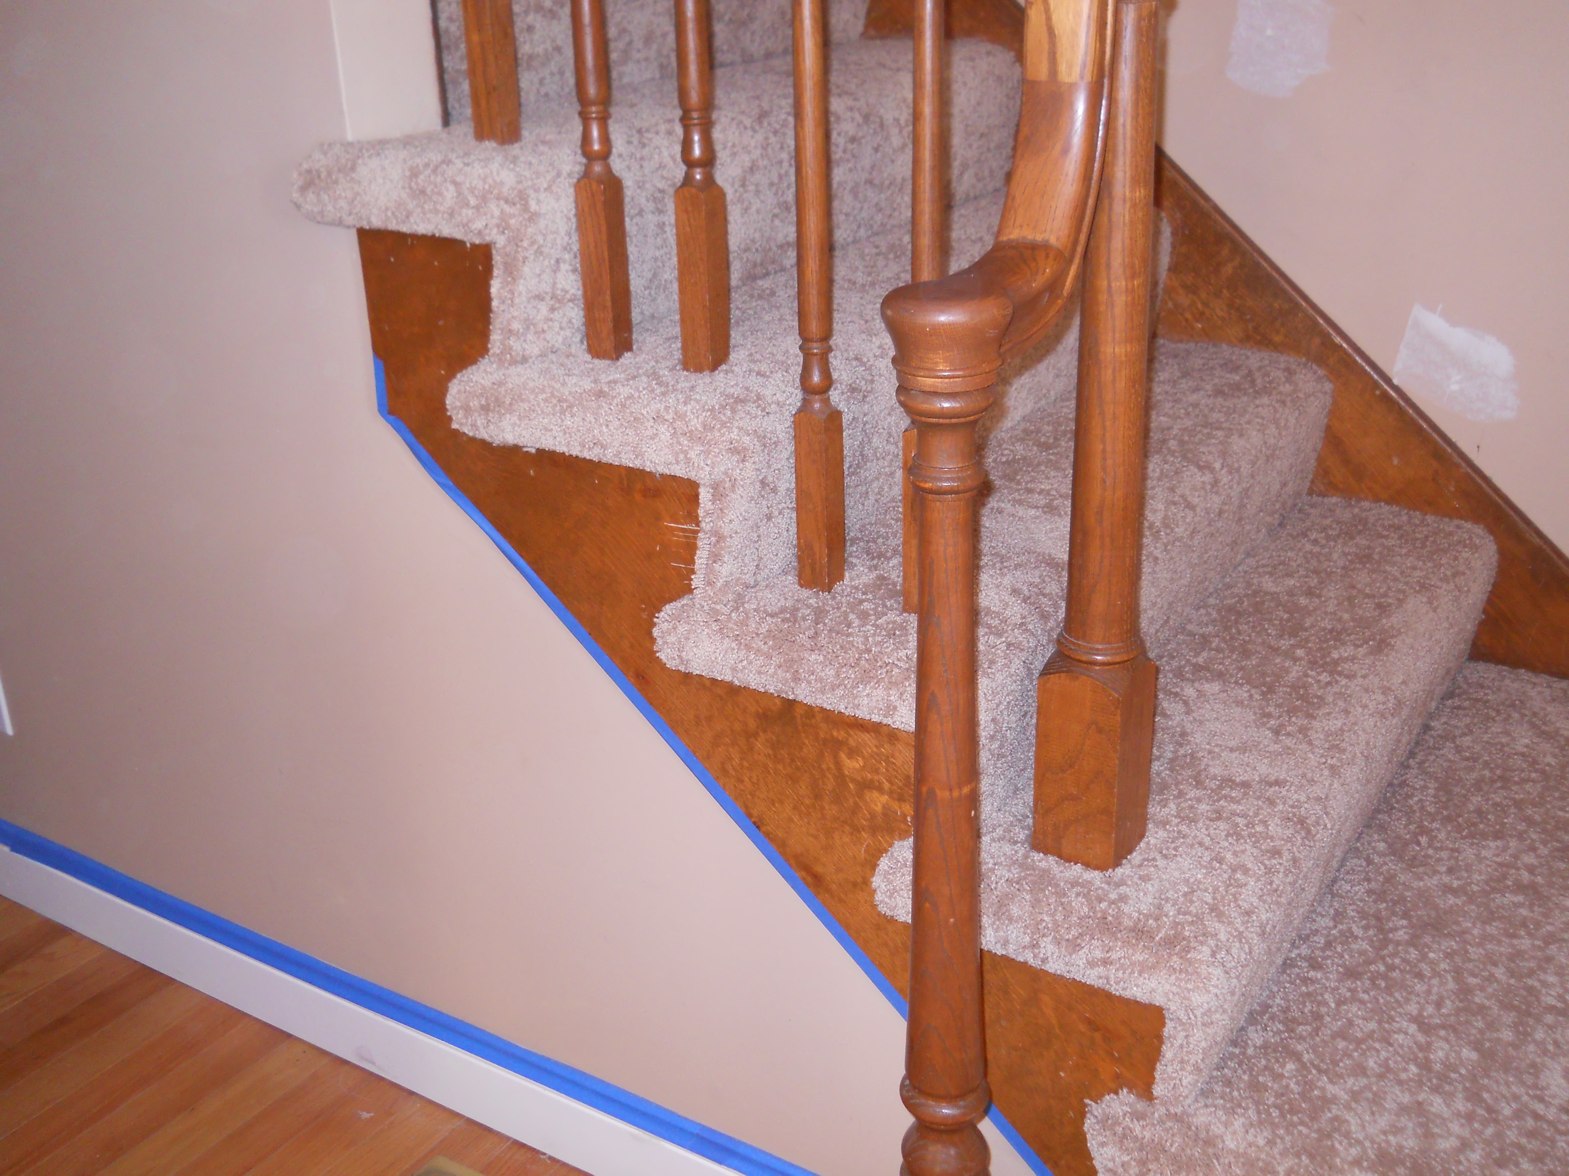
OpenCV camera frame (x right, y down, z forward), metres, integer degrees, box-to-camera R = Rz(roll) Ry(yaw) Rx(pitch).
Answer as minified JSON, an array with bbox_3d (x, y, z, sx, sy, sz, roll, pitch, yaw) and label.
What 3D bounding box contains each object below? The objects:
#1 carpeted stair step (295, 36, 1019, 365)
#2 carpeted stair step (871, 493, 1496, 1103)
[{"bbox_3d":[-0.081,-0.529,2.098,0.295,0.206,1.119,13,27,30],"label":"carpeted stair step"},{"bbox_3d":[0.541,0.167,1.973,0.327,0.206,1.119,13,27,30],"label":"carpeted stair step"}]

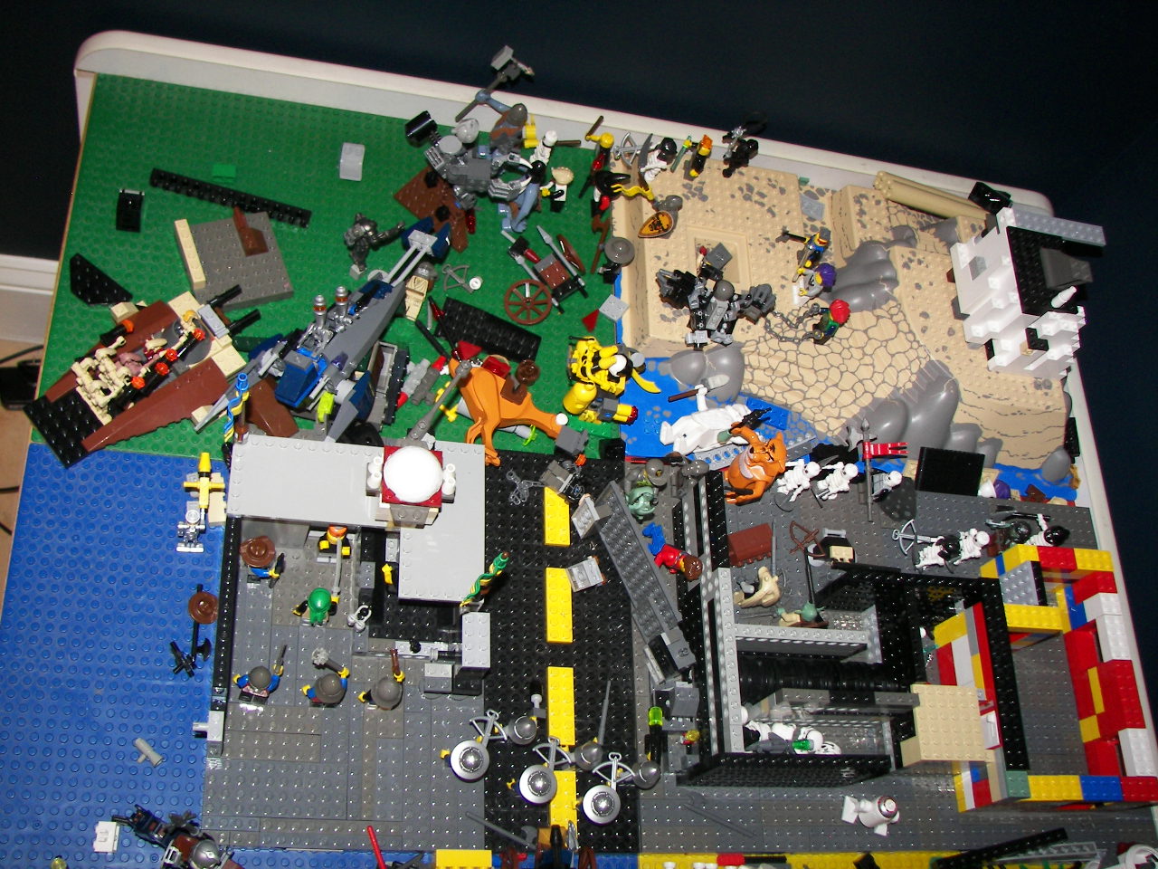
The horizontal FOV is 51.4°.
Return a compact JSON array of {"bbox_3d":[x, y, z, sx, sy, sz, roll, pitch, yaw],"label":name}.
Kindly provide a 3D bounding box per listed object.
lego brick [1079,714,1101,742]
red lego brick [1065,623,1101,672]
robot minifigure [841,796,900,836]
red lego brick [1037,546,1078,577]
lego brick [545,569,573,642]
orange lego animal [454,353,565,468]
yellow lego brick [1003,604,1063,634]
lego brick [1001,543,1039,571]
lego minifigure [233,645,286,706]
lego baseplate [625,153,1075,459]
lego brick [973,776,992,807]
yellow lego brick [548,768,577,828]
[{"bbox_3d":[0.361,0.204,0.837,0.016,0.019,0.016,6,64,-15],"label":"lego brick"},{"bbox_3d":[0.369,0.157,0.874,0.016,0.029,0.032,6,65,-15],"label":"red lego brick"},{"bbox_3d":[0.186,0.235,0.749,0.032,0.035,0.017,21,61,-7],"label":"robot minifigure"},{"bbox_3d":[0.334,0.089,0.847,0.032,0.011,0.016,6,64,-15],"label":"red lego brick"},{"bbox_3d":[-0.013,0.110,0.775,0.016,0.005,0.048,6,64,-15],"label":"lego brick"},{"bbox_3d":[-0.057,-0.012,0.794,0.086,0.027,0.062,28,61,-3],"label":"orange lego animal"},{"bbox_3d":[0.301,0.124,0.808,0.048,0.011,0.016,6,64,-15],"label":"yellow lego brick"},{"bbox_3d":[0.312,0.089,0.850,0.016,0.020,0.016,6,65,-15],"label":"lego brick"},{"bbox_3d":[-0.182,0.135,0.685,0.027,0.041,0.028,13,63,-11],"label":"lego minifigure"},{"bbox_3d":[0.216,-0.089,0.924,0.384,0.042,0.256,6,64,-15],"label":"lego baseplate"},{"bbox_3d":[0.261,0.226,0.759,0.016,0.019,0.016,6,64,-15],"label":"lego brick"},{"bbox_3d":[-0.009,0.226,0.721,0.016,0.005,0.048,6,64,-15],"label":"yellow lego brick"}]

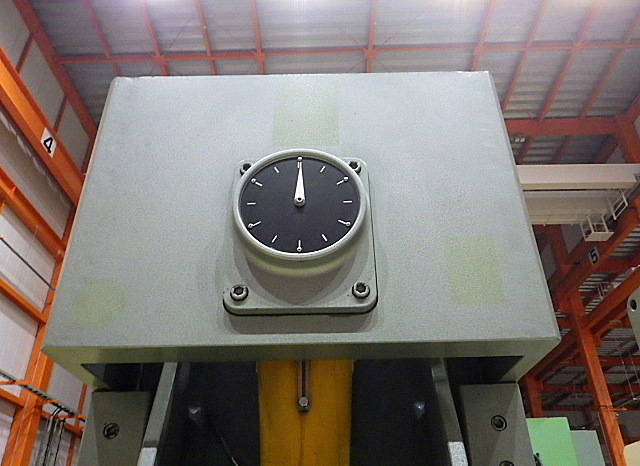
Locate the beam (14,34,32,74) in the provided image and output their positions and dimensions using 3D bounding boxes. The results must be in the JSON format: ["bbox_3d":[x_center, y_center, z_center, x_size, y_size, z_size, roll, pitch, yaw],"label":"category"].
[{"bbox_3d":[-6.220,-3.775,10.905,0.100,1.200,0.100,-1,-31,-1],"label":"beam"}]

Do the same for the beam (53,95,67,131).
[{"bbox_3d":[-6.236,-2.871,12.461,0.100,1.200,0.100,-1,-31,-1],"label":"beam"}]

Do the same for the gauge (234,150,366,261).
[{"bbox_3d":[-0.020,-0.022,0.555,0.138,0.138,0.040,-1,-31,0],"label":"gauge"}]

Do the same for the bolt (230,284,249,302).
[{"bbox_3d":[-0.079,0.059,0.510,0.017,0.017,0.011,-1,-31,0],"label":"bolt"}]

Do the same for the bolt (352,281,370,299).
[{"bbox_3d":[0.041,0.057,0.510,0.017,0.017,0.011,-1,-31,0],"label":"bolt"}]

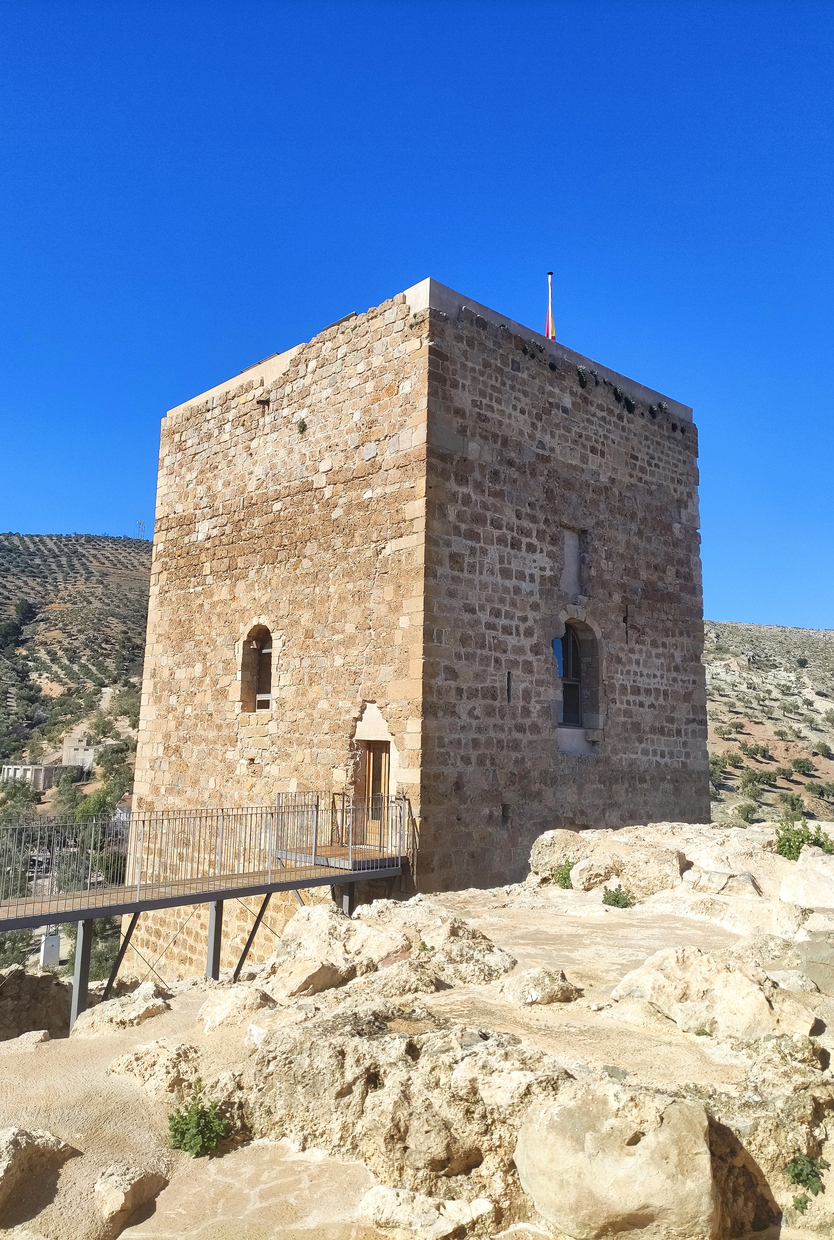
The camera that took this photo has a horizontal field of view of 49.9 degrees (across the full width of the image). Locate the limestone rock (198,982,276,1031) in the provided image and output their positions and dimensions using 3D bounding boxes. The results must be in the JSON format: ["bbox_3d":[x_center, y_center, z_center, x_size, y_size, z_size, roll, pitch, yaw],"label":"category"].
[{"bbox_3d":[-1.862,4.008,9.300,0.800,0.441,0.550,3,-10,-10],"label":"limestone rock"}]

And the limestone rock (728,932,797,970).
[{"bbox_3d":[3.195,3.066,8.300,0.595,0.296,0.500,-2,-10,20],"label":"limestone rock"}]

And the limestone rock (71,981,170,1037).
[{"bbox_3d":[-3.121,4.101,9.433,1.040,0.500,0.850,4,-10,-17],"label":"limestone rock"}]

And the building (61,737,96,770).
[{"bbox_3d":[-67.301,26.638,177.849,6.000,6.600,5.000,7,-11,-32],"label":"building"}]

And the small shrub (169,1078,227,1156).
[{"bbox_3d":[-1.218,2.775,5.000,0.320,0.362,0.300,3,-10,-12],"label":"small shrub"}]

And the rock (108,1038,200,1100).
[{"bbox_3d":[-1.781,3.042,6.068,0.623,0.340,0.600,4,-10,-15],"label":"rock"}]

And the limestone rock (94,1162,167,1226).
[{"bbox_3d":[-1.402,2.814,4.400,0.327,0.212,0.360,2,-10,-5],"label":"limestone rock"}]

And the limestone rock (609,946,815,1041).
[{"bbox_3d":[2.150,2.727,6.540,1.469,0.550,1.050,-2,-10,17],"label":"limestone rock"}]

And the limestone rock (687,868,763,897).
[{"bbox_3d":[3.976,3.403,11.600,0.914,0.336,0.600,-2,-10,18],"label":"limestone rock"}]

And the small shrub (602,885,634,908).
[{"bbox_3d":[2.685,3.710,12.000,0.405,0.274,0.360,-1,-10,12],"label":"small shrub"}]

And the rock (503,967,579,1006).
[{"bbox_3d":[1.022,3.025,7.400,0.618,0.254,0.500,0,-10,8],"label":"rock"}]

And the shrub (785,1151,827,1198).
[{"bbox_3d":[1.734,2.475,3.995,0.194,0.220,0.180,-3,-10,22],"label":"shrub"}]

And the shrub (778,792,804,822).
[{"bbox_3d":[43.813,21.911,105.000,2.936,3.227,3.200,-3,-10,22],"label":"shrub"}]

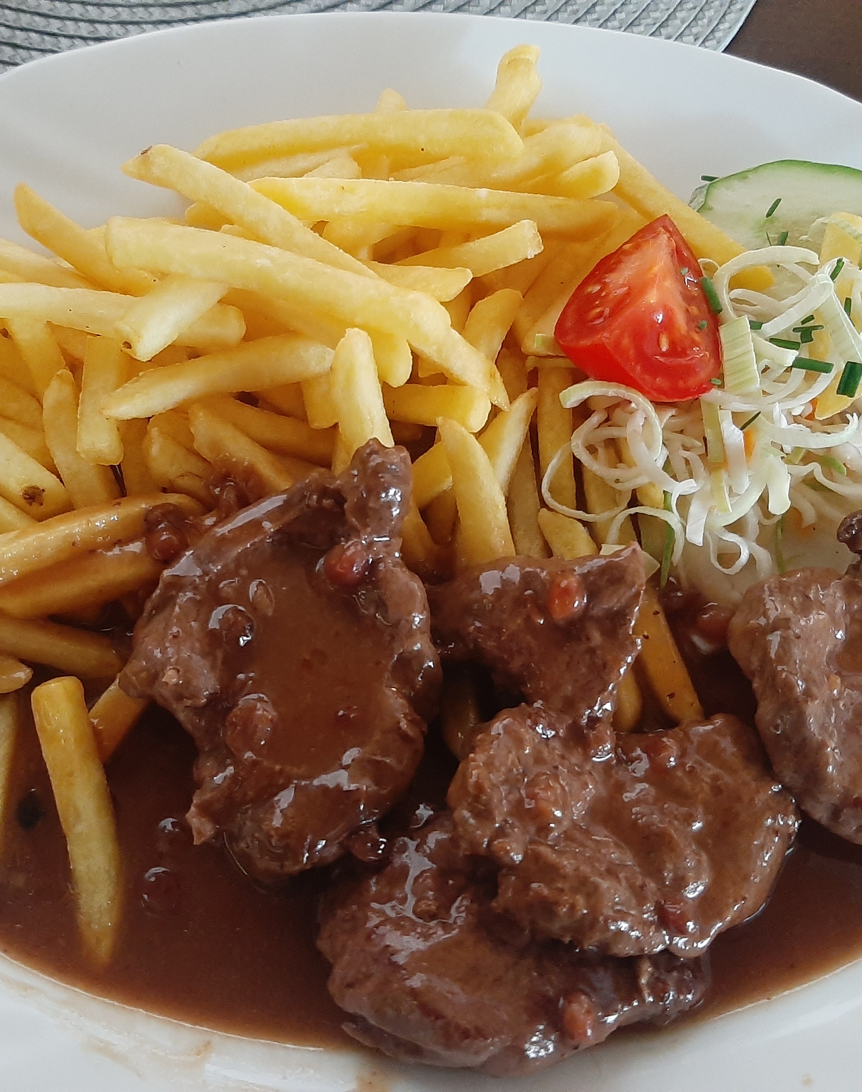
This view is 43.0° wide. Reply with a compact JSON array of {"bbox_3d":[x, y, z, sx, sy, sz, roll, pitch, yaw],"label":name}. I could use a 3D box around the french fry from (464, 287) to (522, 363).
[{"bbox_3d":[0.009,-0.037,0.209,0.008,0.007,0.024,25,80,9],"label":"french fry"}]

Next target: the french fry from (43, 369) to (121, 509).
[{"bbox_3d":[-0.066,-0.018,0.207,0.007,0.007,0.030,-16,85,-8],"label":"french fry"}]

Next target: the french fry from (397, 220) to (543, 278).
[{"bbox_3d":[0.006,-0.056,0.213,0.030,0.007,0.007,-9,68,7],"label":"french fry"}]

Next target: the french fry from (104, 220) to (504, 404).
[{"bbox_3d":[-0.026,-0.045,0.209,0.084,0.009,0.011,21,51,14],"label":"french fry"}]

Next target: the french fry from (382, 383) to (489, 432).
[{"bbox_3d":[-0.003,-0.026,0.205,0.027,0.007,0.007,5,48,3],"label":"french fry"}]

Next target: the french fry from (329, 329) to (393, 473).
[{"bbox_3d":[-0.012,-0.022,0.200,0.007,0.007,0.037,-5,71,-7],"label":"french fry"}]

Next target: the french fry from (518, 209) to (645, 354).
[{"bbox_3d":[0.032,-0.054,0.221,0.008,0.008,0.035,34,77,11],"label":"french fry"}]

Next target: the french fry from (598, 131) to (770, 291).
[{"bbox_3d":[0.054,-0.071,0.232,0.008,0.007,0.045,-41,78,-18],"label":"french fry"}]

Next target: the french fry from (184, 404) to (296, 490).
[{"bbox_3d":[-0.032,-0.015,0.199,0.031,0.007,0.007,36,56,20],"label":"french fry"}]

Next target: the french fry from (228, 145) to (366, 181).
[{"bbox_3d":[-0.027,-0.079,0.227,0.035,0.007,0.007,-13,67,-6],"label":"french fry"}]

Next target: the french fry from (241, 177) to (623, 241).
[{"bbox_3d":[0.000,-0.065,0.210,0.072,0.007,0.007,2,68,-5],"label":"french fry"}]

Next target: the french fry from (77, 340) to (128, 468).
[{"bbox_3d":[-0.062,-0.031,0.205,0.007,0.007,0.029,-3,78,-3],"label":"french fry"}]

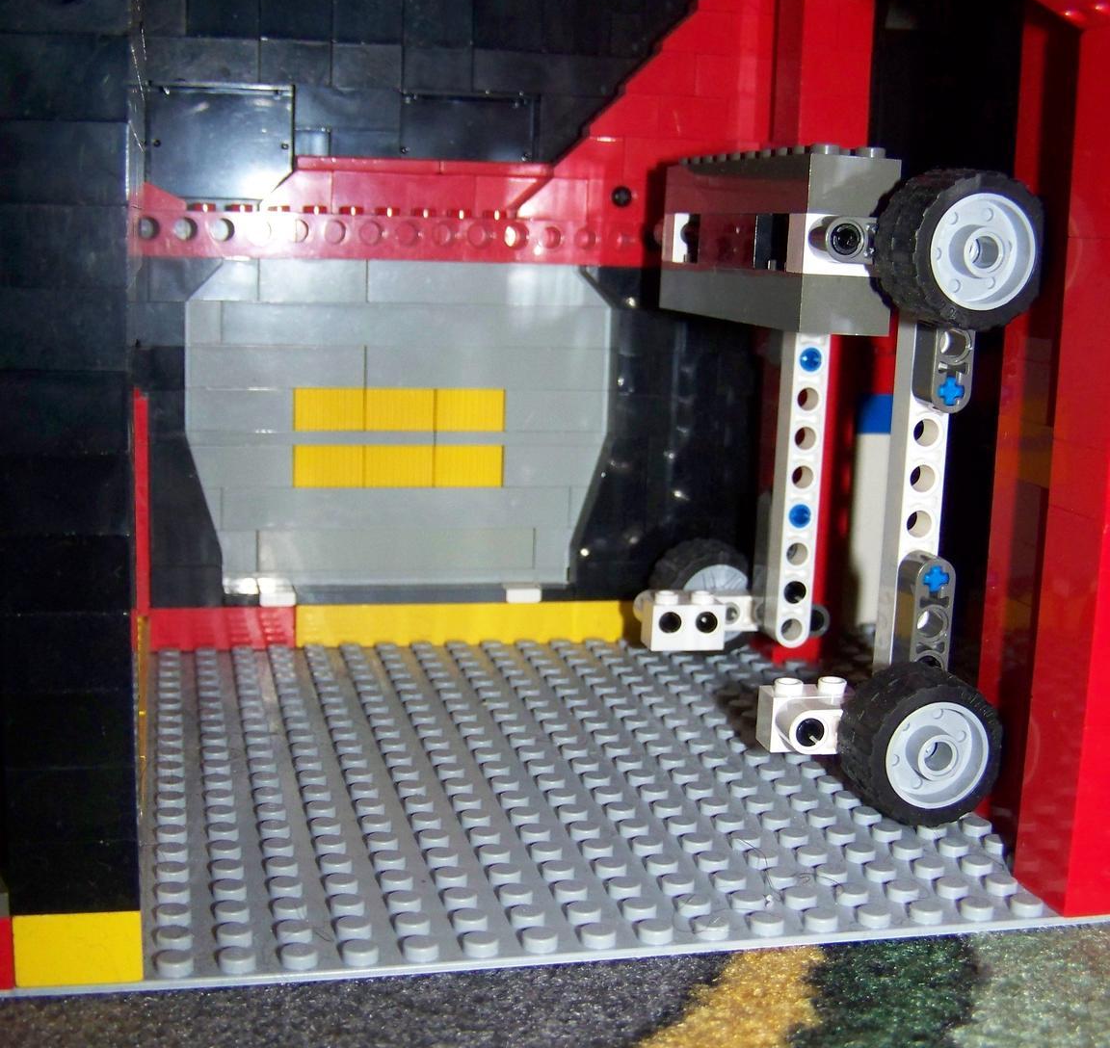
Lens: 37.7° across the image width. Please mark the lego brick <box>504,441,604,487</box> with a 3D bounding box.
[{"bbox_3d":[-0.002,-0.014,0.383,0.023,0.010,0.008,-1,10,-13],"label":"lego brick"}]

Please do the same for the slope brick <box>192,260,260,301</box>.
[{"bbox_3d":[-0.074,-0.054,0.359,0.016,0.010,0.008,-1,10,-13],"label":"slope brick"}]

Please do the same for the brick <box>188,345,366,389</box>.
[{"bbox_3d":[-0.063,-0.036,0.365,0.040,0.010,0.008,-1,10,-13],"label":"brick"}]

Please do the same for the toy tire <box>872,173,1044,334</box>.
[{"bbox_3d":[0.064,-0.043,0.258,0.024,0.024,0.014,-1,10,-13],"label":"toy tire"}]

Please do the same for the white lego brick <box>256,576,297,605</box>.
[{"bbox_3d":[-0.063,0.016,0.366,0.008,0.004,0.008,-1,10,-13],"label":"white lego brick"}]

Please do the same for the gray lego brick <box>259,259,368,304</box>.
[{"bbox_3d":[-0.054,-0.054,0.364,0.024,0.010,0.008,-1,10,-13],"label":"gray lego brick"}]

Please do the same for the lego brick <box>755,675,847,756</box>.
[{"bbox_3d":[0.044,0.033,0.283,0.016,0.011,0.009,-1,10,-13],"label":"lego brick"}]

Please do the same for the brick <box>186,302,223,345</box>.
[{"bbox_3d":[-0.078,-0.045,0.360,0.008,0.010,0.008,-1,10,-13],"label":"brick"}]

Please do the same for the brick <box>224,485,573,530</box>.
[{"bbox_3d":[-0.037,-0.004,0.377,0.080,0.010,0.008,-1,10,-13],"label":"brick"}]

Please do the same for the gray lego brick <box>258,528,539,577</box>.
[{"bbox_3d":[-0.037,0.005,0.378,0.064,0.010,0.008,-1,10,-13],"label":"gray lego brick"}]

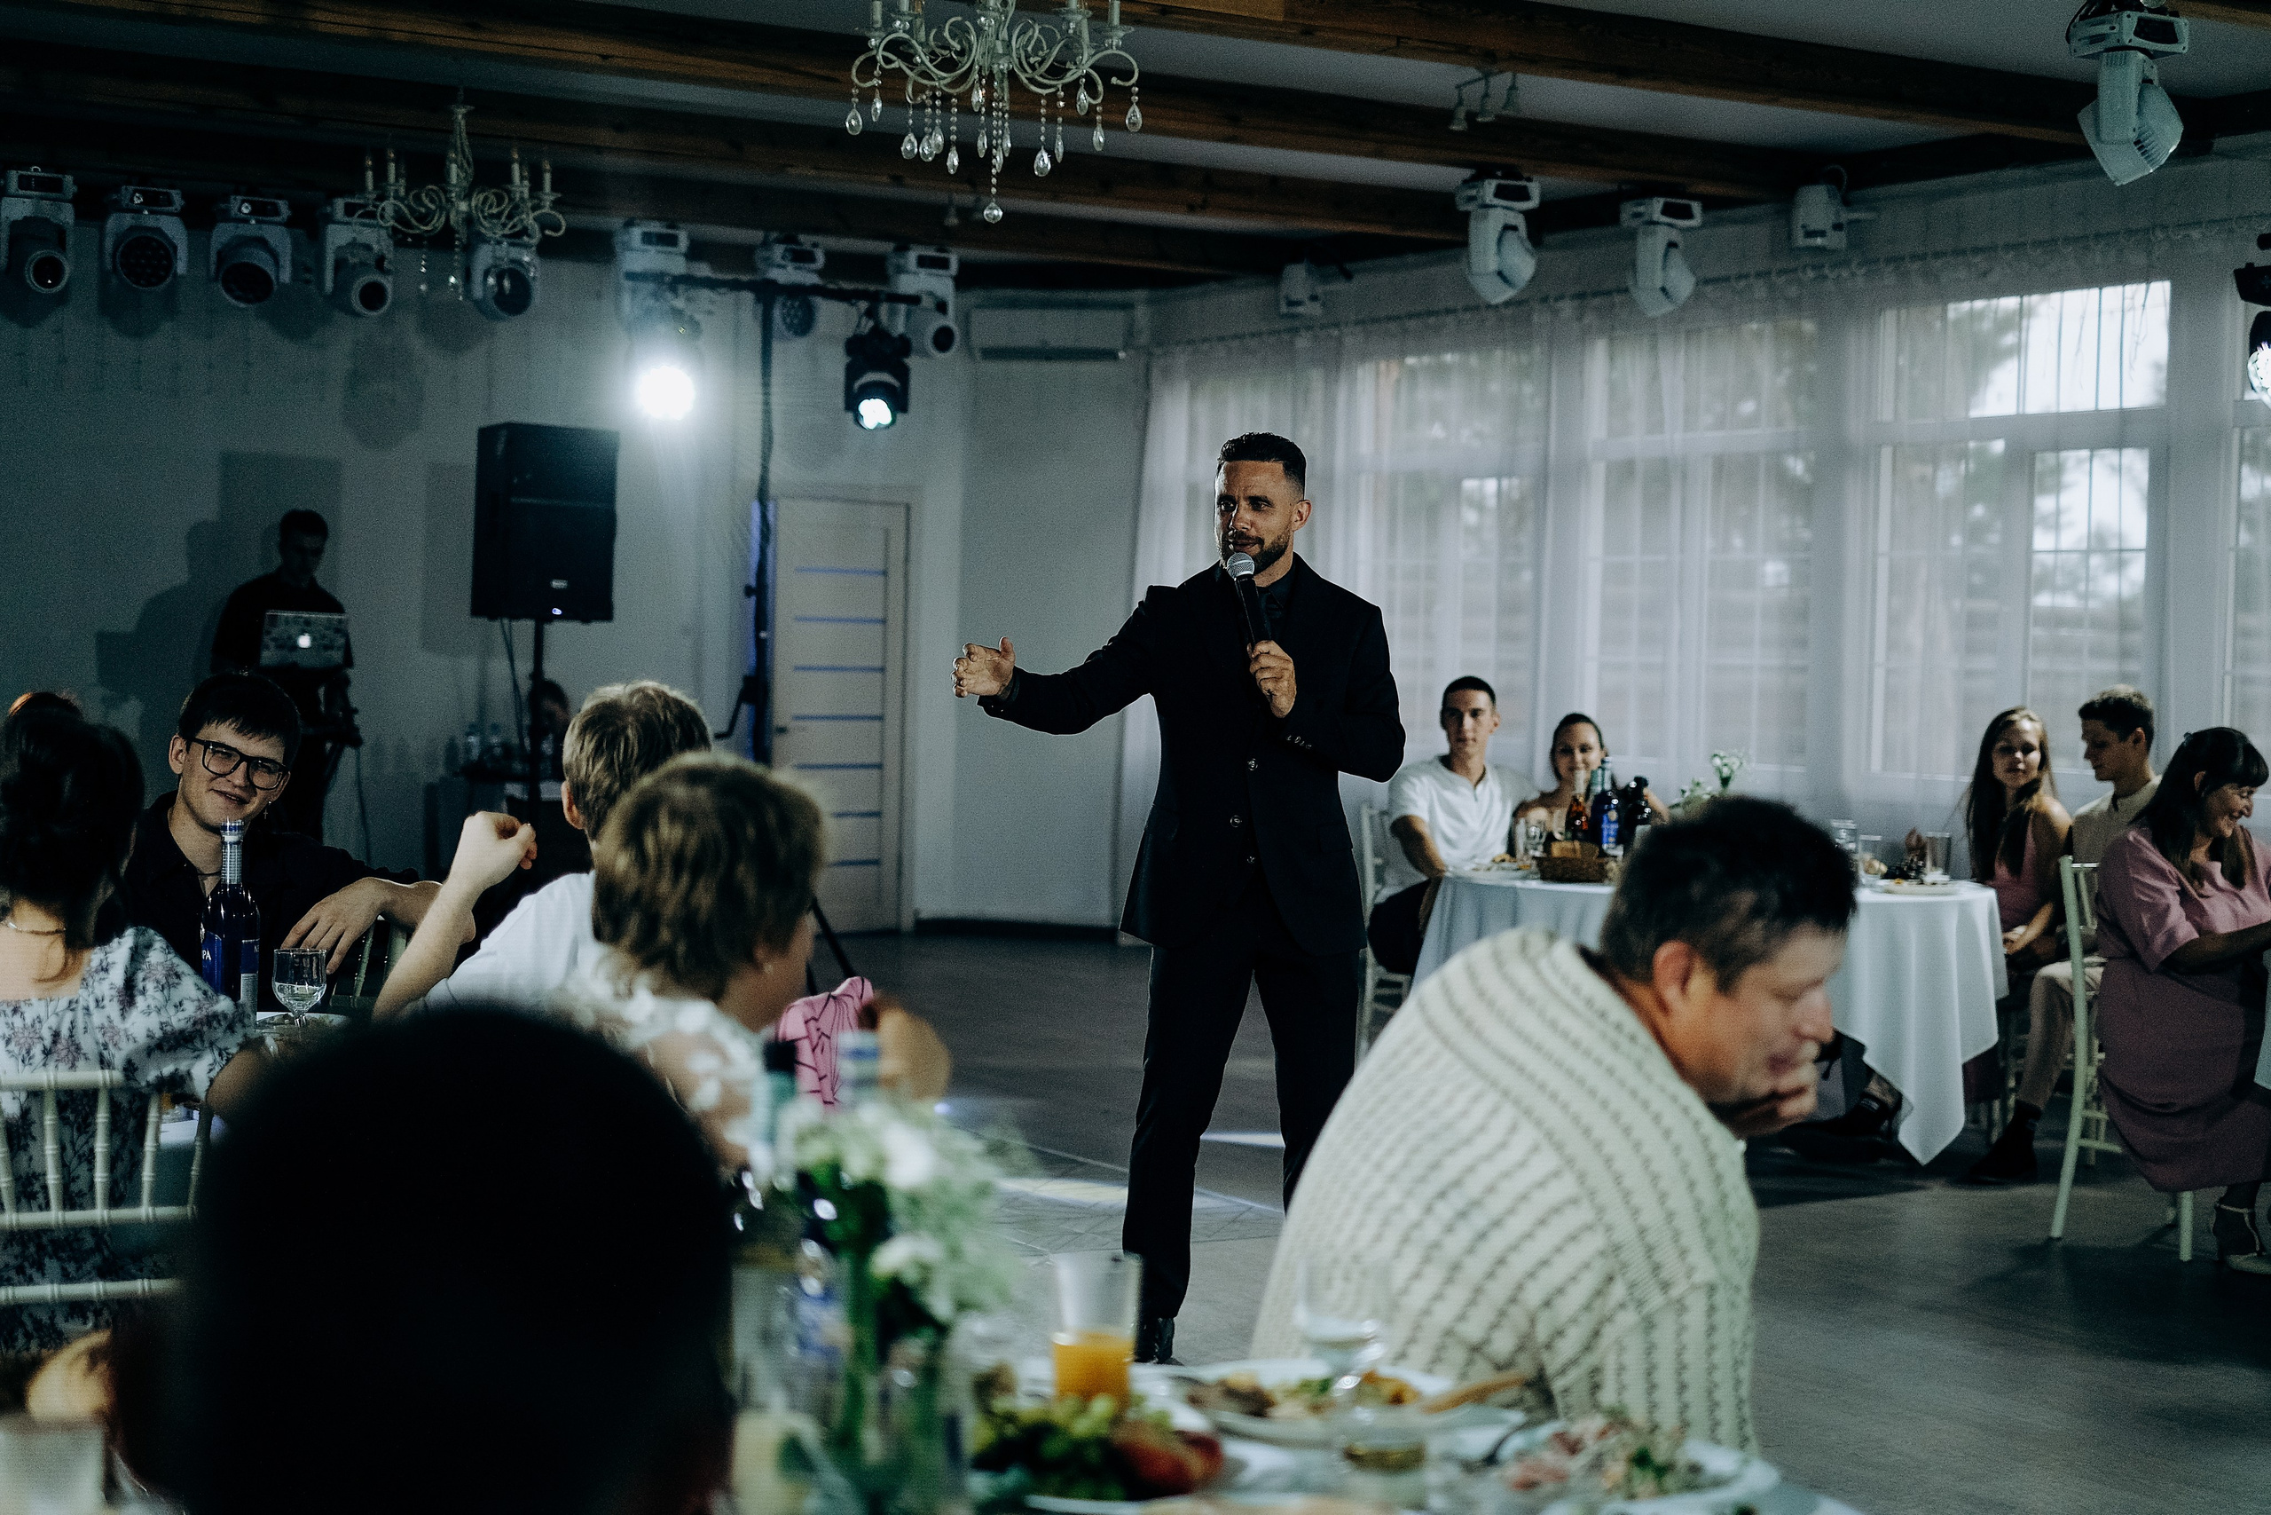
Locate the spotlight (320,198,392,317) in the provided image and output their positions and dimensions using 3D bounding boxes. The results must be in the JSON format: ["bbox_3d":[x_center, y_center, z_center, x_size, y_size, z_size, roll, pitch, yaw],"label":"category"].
[{"bbox_3d":[-3.088,-1.976,13.238,0.260,0.460,0.260,0,3,-35],"label":"spotlight"}]

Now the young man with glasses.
[{"bbox_3d":[-1.333,0.546,5.175,0.580,1.330,0.740,1,2,-12],"label":"young man with glasses"}]

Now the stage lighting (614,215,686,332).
[{"bbox_3d":[-1.793,-1.785,12.350,0.265,0.395,0.255,0,3,-34],"label":"stage lighting"}]

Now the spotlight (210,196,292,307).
[{"bbox_3d":[-3.135,-1.788,11.850,0.275,0.390,0.250,2,2,0],"label":"spotlight"}]

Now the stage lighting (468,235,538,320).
[{"bbox_3d":[-2.568,-1.985,13.537,0.260,0.440,0.260,0,3,-37],"label":"stage lighting"}]

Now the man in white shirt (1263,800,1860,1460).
[{"bbox_3d":[0.445,0.684,3.248,0.740,1.280,0.520,1,2,-20],"label":"man in white shirt"}]

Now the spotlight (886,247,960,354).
[{"bbox_3d":[-0.818,-1.758,12.900,0.265,0.405,0.260,0,3,-36],"label":"spotlight"}]

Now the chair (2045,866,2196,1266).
[{"bbox_3d":[2.567,0.726,8.185,0.410,0.920,0.430,0,3,-38],"label":"chair"}]

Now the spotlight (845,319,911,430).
[{"bbox_3d":[-1.024,-1.526,13.353,0.270,0.430,0.260,1,2,-2],"label":"spotlight"}]

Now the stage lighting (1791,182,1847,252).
[{"bbox_3d":[2.360,-1.863,11.536,0.180,0.230,0.180,0,2,-31],"label":"stage lighting"}]

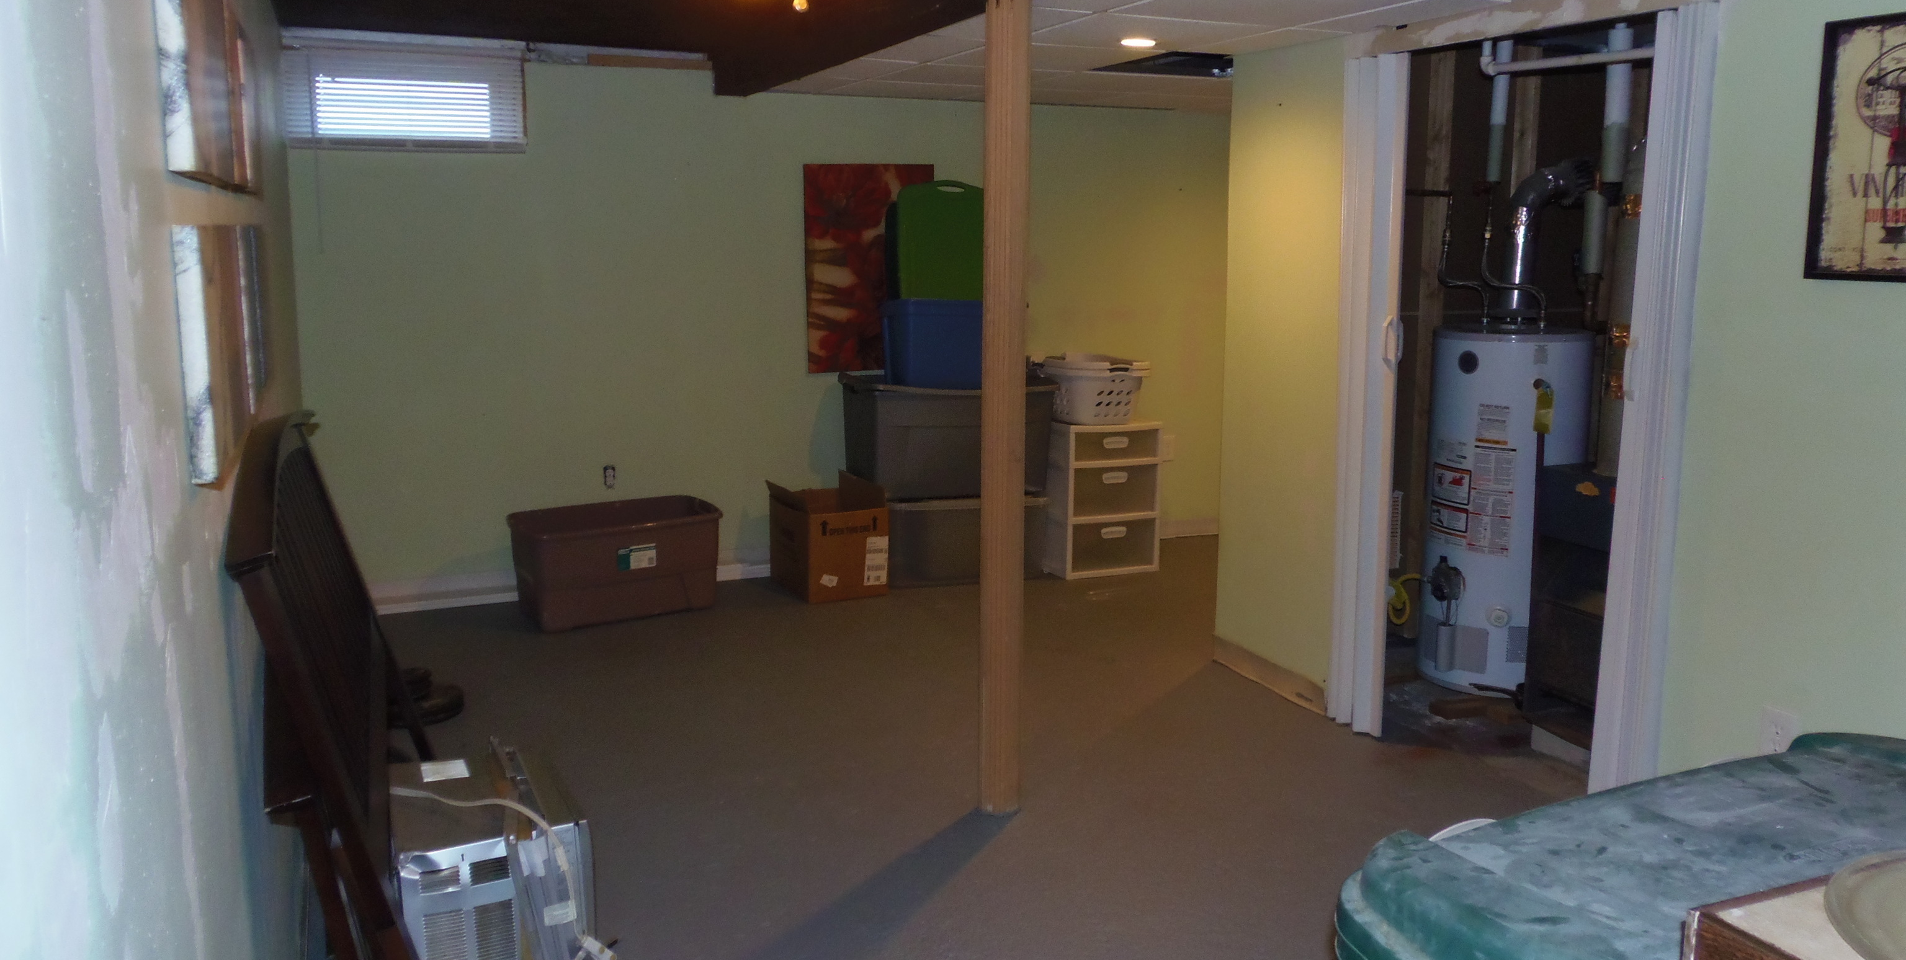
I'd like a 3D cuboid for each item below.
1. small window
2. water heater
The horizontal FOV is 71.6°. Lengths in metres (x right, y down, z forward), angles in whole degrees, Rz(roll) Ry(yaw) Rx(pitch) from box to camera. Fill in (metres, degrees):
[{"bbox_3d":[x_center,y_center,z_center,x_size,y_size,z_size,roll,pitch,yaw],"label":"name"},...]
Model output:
[{"bbox_3d":[-2.123,-1.516,5.176,0.870,0.430,0.080,-4,12,-23],"label":"small window"},{"bbox_3d":[1.960,0.097,4.710,0.505,1.222,0.505,-4,12,-23],"label":"water heater"}]

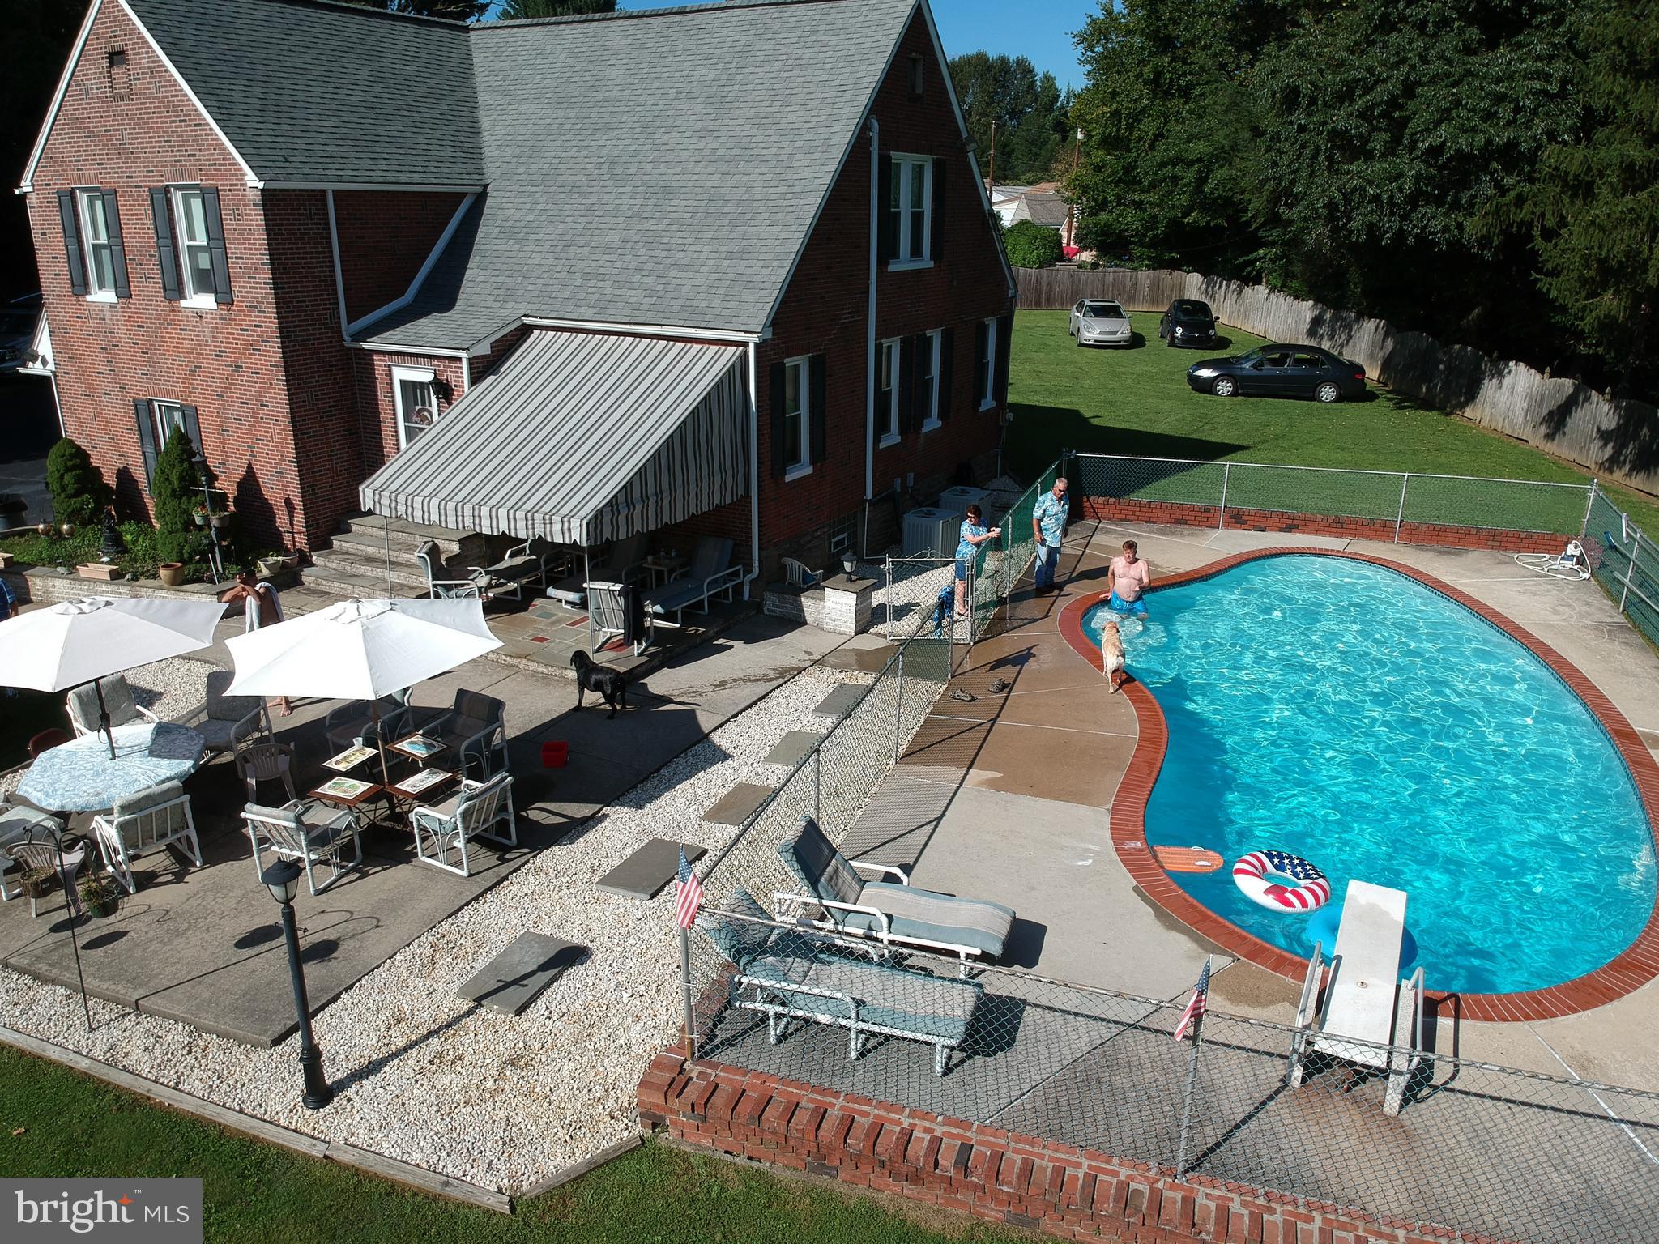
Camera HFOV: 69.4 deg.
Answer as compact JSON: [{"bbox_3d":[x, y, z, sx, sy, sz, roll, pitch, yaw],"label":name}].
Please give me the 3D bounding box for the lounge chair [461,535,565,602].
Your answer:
[{"bbox_3d":[-4.522,-0.961,17.862,0.680,0.900,1.820,7,20,19],"label":"lounge chair"}]

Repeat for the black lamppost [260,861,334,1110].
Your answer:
[{"bbox_3d":[-3.290,2.263,7.467,0.250,1.770,0.250,0,19,0],"label":"black lamppost"}]

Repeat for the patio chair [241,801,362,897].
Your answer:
[{"bbox_3d":[-4.531,1.825,10.306,0.670,0.750,0.690,7,19,18],"label":"patio chair"}]

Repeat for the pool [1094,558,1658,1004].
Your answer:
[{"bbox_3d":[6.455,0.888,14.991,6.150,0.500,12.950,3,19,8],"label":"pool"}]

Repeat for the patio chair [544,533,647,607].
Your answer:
[{"bbox_3d":[-3.343,-0.675,17.655,0.690,0.930,1.800,10,22,26],"label":"patio chair"}]

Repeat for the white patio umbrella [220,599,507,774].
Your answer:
[{"bbox_3d":[-4.039,0.854,10.855,2.550,2.200,2.450,-2,19,-5],"label":"white patio umbrella"}]

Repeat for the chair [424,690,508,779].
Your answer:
[{"bbox_3d":[-3.906,1.242,12.833,0.646,0.780,0.714,10,22,26],"label":"chair"}]

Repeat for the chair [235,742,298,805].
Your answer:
[{"bbox_3d":[-5.696,1.431,12.250,0.570,0.780,0.570,-6,20,-17],"label":"chair"}]

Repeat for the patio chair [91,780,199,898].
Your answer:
[{"bbox_3d":[-5.842,1.761,10.263,0.720,0.840,0.620,16,24,38],"label":"patio chair"}]

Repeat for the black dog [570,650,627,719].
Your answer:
[{"bbox_3d":[-2.759,0.768,14.393,0.760,0.660,0.240,12,22,29],"label":"black dog"}]

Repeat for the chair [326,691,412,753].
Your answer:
[{"bbox_3d":[-5.042,1.102,13.216,0.646,0.770,0.714,13,23,32],"label":"chair"}]

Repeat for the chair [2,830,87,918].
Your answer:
[{"bbox_3d":[-6.666,2.074,10.394,0.570,0.780,0.570,-2,20,-8],"label":"chair"}]

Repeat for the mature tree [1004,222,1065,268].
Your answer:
[{"bbox_3d":[10.804,-19.495,64.624,3.400,3.997,3.400,1,18,0],"label":"mature tree"}]

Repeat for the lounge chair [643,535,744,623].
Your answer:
[{"bbox_3d":[-1.969,-0.589,17.011,0.650,0.920,1.820,10,20,26],"label":"lounge chair"}]

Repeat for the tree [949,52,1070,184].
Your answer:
[{"bbox_3d":[13.156,-33.442,87.976,11.500,15.000,11.000,3,20,7],"label":"tree"}]

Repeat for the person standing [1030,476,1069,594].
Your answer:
[{"bbox_3d":[3.467,-1.344,18.552,0.560,1.800,0.420,-13,23,-37],"label":"person standing"}]

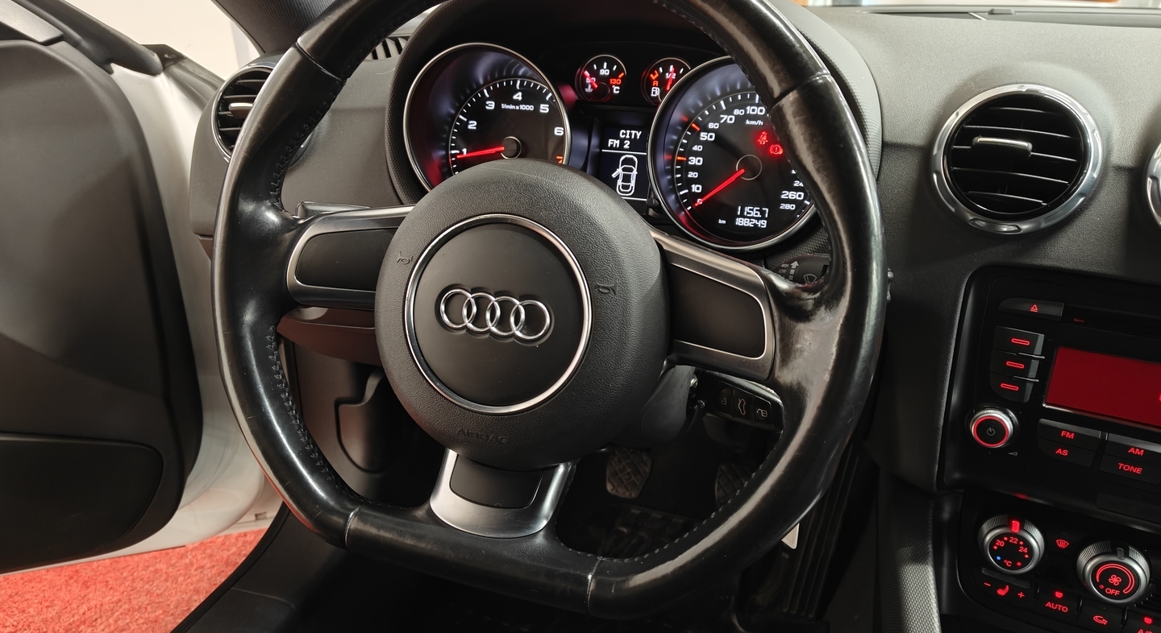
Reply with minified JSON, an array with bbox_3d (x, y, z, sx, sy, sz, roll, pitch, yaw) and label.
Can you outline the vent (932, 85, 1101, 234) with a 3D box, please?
[{"bbox_3d":[0.273,-0.098,0.506,0.093,0.093,0.040,13,4,25],"label":"vent"}]

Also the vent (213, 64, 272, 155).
[{"bbox_3d":[-0.262,-0.165,0.681,0.093,0.093,0.040,4,2,9],"label":"vent"}]

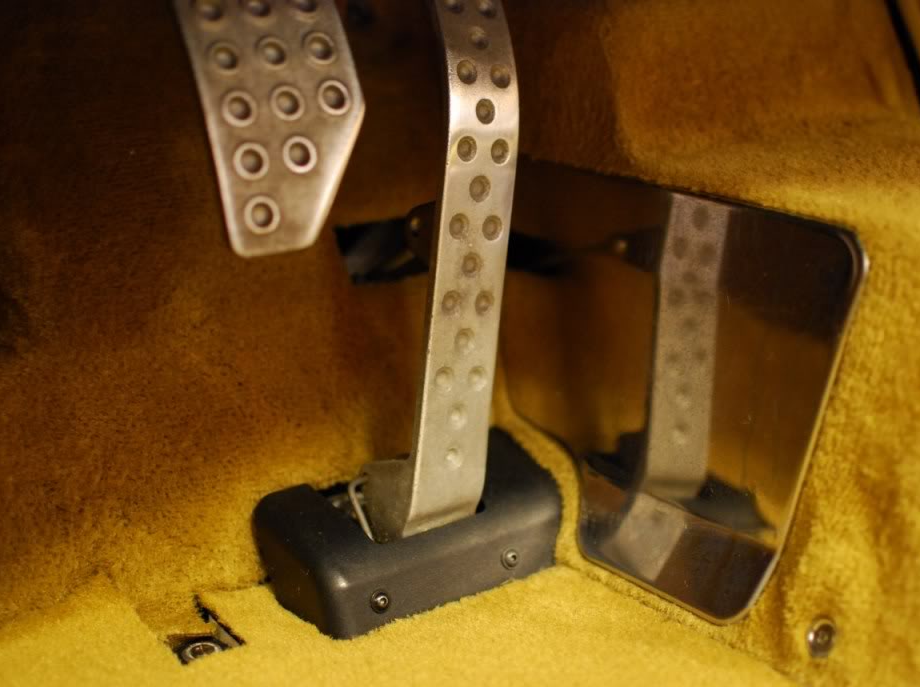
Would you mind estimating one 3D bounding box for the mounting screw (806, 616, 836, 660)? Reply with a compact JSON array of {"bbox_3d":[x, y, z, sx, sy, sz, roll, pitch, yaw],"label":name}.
[{"bbox_3d":[0.151,0.123,0.618,0.007,0.017,0.017,15,3,-37],"label":"mounting screw"}]

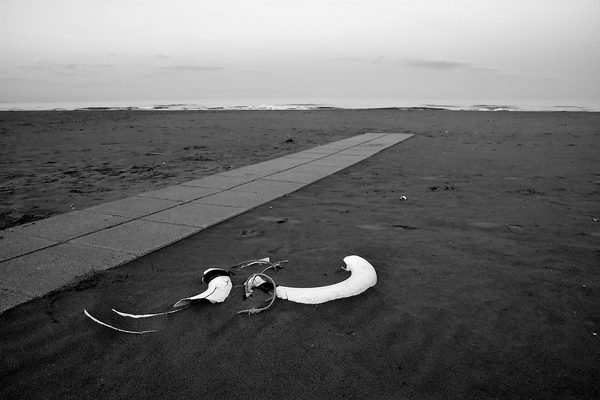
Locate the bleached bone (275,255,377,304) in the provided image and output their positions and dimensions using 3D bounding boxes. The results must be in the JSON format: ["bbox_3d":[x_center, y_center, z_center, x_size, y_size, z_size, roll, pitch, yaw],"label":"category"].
[{"bbox_3d":[0.274,0.576,2.914,0.813,0.113,0.429,-13,18,-43],"label":"bleached bone"}]

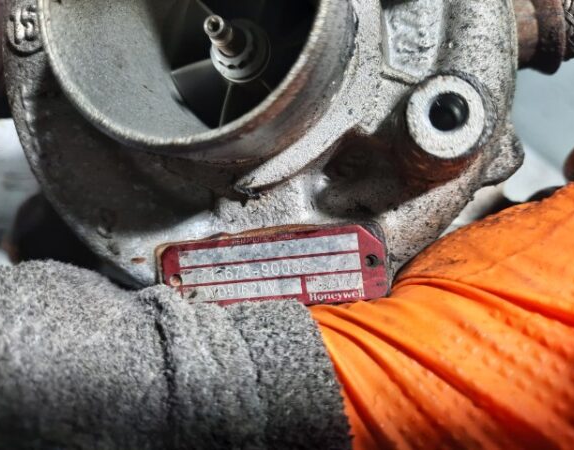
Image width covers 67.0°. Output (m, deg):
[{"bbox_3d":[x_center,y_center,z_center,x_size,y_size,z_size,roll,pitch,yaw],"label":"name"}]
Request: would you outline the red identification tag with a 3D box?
[{"bbox_3d":[-0.004,0.011,0.106,0.056,0.001,0.018,-7,89,13],"label":"red identification tag"}]

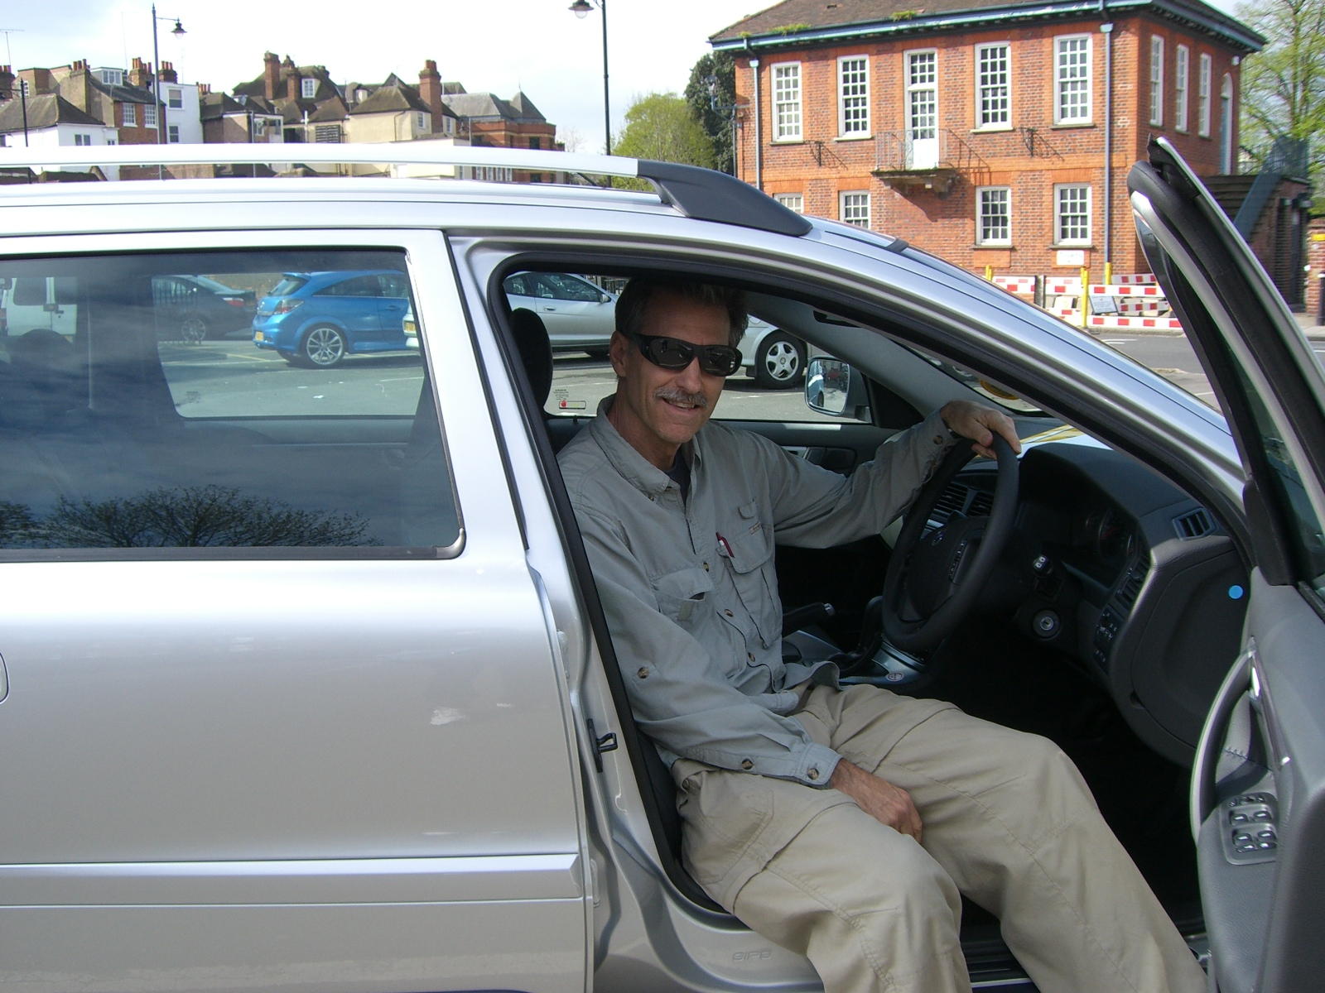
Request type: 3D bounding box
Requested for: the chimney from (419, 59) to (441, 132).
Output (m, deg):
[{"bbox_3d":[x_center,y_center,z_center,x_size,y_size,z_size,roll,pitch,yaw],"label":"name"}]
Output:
[{"bbox_3d":[-14.060,-24.269,88.000,0.780,4.200,1.050,3,10,22],"label":"chimney"}]

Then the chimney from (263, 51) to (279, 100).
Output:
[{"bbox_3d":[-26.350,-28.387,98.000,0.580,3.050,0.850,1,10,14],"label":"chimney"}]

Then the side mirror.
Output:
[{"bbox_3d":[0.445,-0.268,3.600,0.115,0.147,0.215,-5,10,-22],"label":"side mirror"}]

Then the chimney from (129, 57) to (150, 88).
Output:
[{"bbox_3d":[-34.143,-27.687,95.000,0.850,1.820,1.000,3,11,26],"label":"chimney"}]

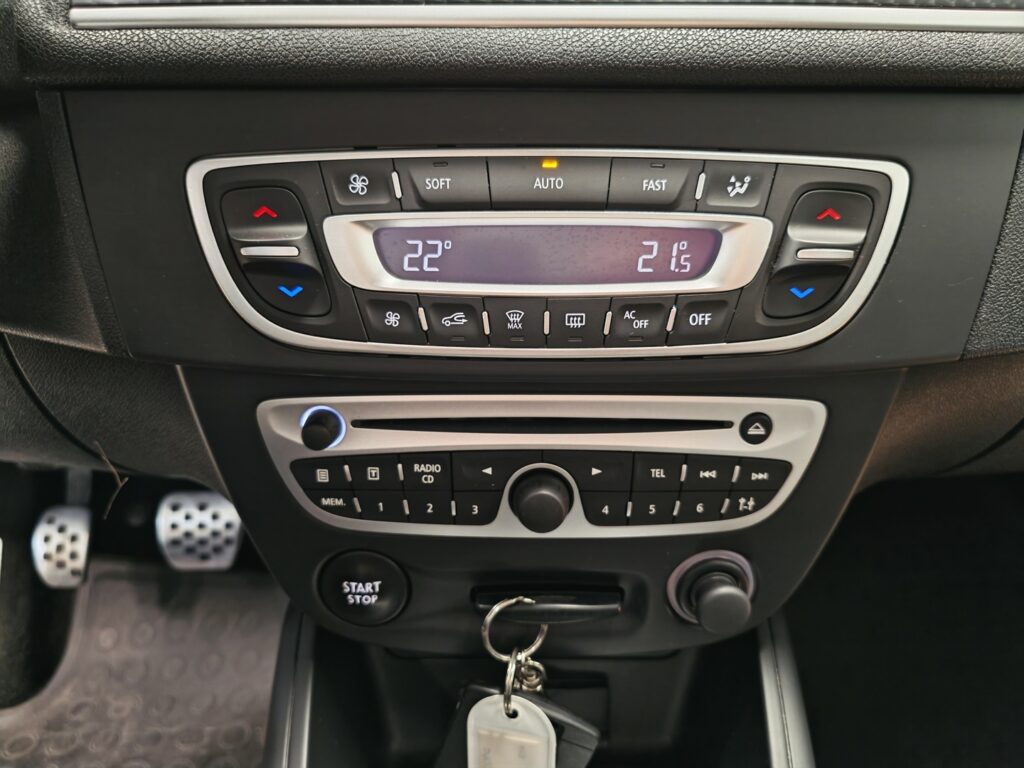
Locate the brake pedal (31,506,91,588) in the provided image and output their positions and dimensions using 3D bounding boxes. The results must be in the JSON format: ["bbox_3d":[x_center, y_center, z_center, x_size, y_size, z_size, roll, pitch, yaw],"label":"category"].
[{"bbox_3d":[-0.394,0.143,0.595,0.052,0.070,0.020,0,2,0],"label":"brake pedal"}]

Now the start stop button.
[{"bbox_3d":[-0.053,0.072,0.246,0.033,0.033,0.012,0,18,0],"label":"start stop button"}]

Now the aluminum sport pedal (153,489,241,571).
[{"bbox_3d":[-0.272,0.129,0.595,0.076,0.068,0.022,0,2,0],"label":"aluminum sport pedal"}]

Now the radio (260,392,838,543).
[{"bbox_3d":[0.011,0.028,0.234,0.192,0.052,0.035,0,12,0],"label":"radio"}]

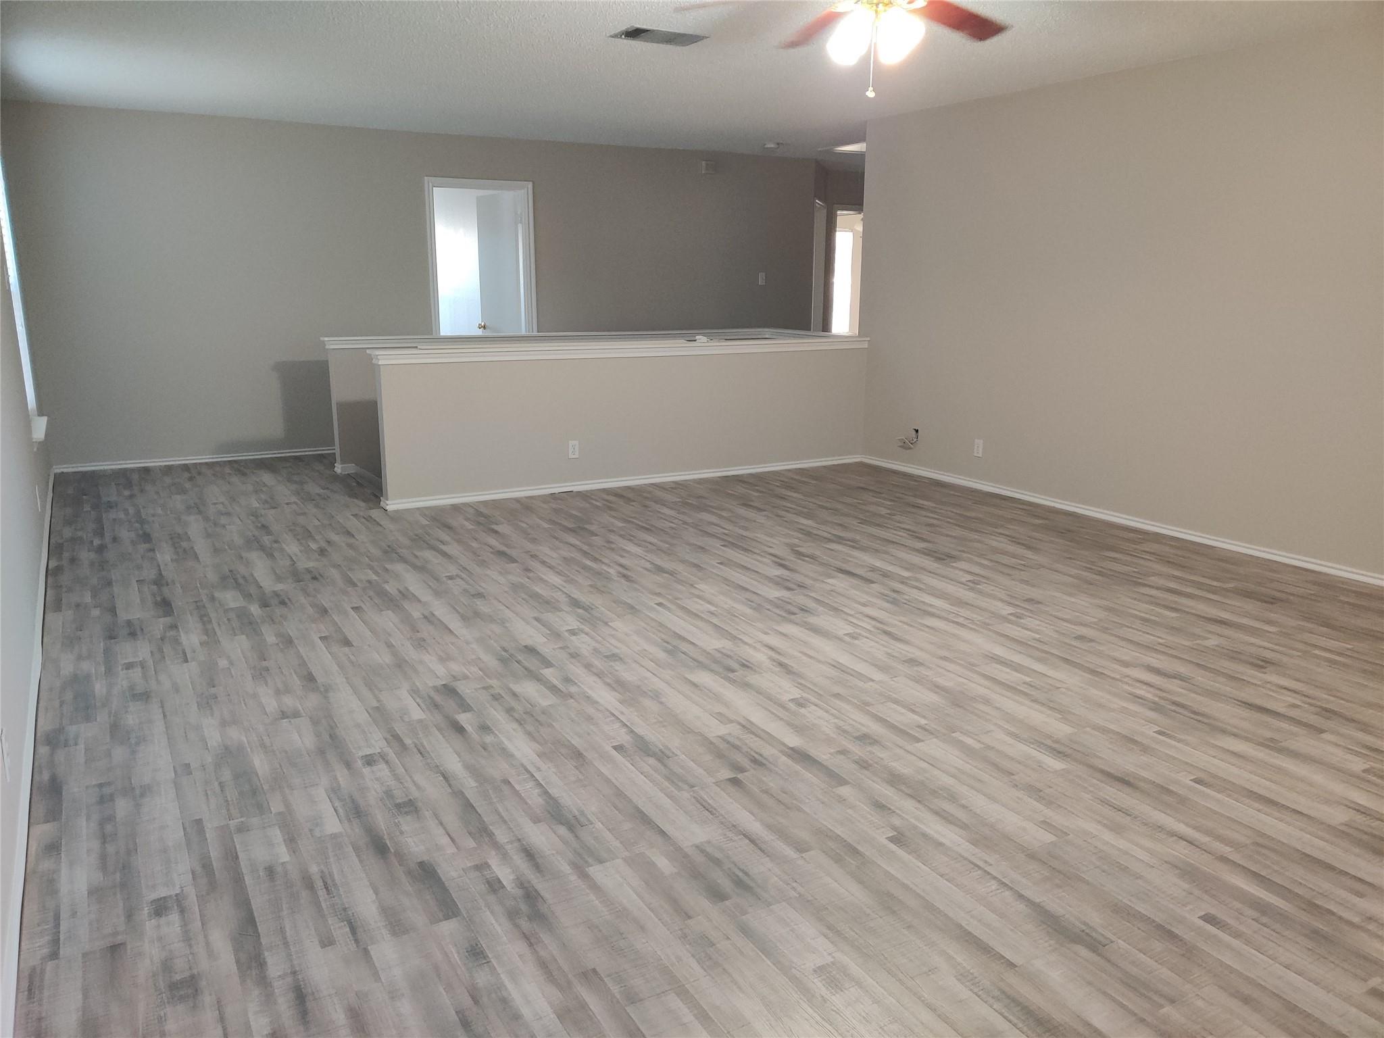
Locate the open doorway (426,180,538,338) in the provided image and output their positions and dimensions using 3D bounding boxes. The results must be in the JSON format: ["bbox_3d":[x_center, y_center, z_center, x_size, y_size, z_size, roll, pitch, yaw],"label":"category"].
[{"bbox_3d":[-1.718,-1.689,8.890,0.880,2.104,0.130,-7,14,-29],"label":"open doorway"}]

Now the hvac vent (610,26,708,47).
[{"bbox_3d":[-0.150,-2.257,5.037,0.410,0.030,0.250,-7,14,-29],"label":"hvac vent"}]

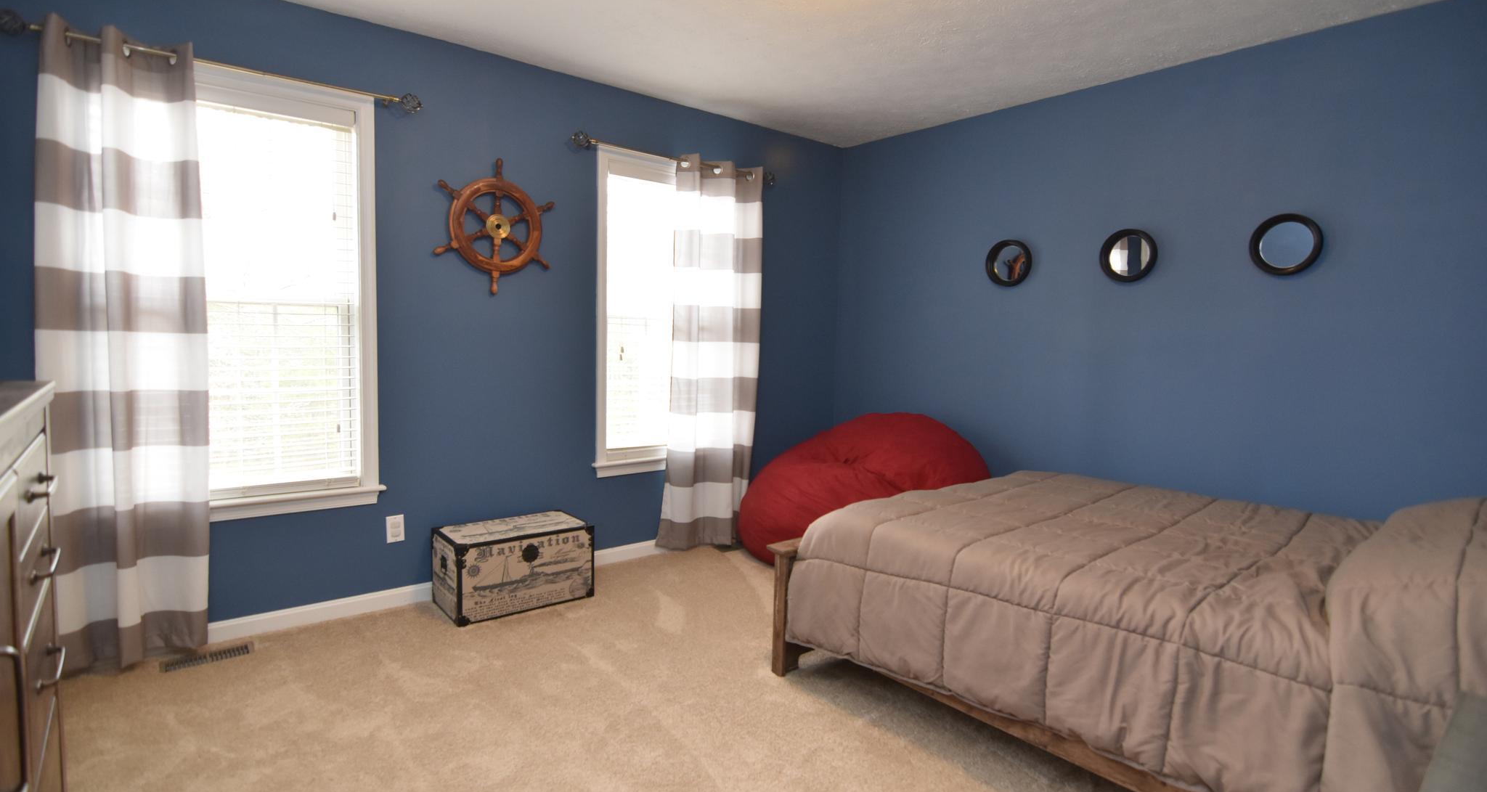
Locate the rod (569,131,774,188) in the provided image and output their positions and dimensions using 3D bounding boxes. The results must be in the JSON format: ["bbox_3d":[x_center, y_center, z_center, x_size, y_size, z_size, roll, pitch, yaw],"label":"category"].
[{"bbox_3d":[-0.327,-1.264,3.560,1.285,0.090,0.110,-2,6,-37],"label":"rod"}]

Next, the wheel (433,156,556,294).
[{"bbox_3d":[-1.134,-0.778,3.042,0.545,0.620,0.075,-2,6,-37],"label":"wheel"}]

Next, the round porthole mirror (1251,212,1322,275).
[{"bbox_3d":[2.209,-0.615,2.688,0.040,0.255,0.255,-3,6,-42],"label":"round porthole mirror"}]

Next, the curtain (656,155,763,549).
[{"bbox_3d":[-0.181,-0.223,3.755,0.670,2.230,0.130,-2,6,-37],"label":"curtain"}]

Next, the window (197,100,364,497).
[{"bbox_3d":[-1.925,-0.374,2.553,0.800,1.550,0.080,-2,6,-37],"label":"window"}]

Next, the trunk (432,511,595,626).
[{"bbox_3d":[-1.052,0.774,3.056,0.605,0.344,0.335,-2,6,-37],"label":"trunk"}]

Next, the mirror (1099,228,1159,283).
[{"bbox_3d":[1.818,-0.661,3.120,0.040,0.255,0.255,-3,6,-42],"label":"mirror"}]

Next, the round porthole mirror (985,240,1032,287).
[{"bbox_3d":[1.427,-0.715,3.551,0.040,0.255,0.255,-3,6,-42],"label":"round porthole mirror"}]

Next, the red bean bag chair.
[{"bbox_3d":[0.620,0.524,3.665,1.150,0.830,1.280,-2,6,-37],"label":"red bean bag chair"}]

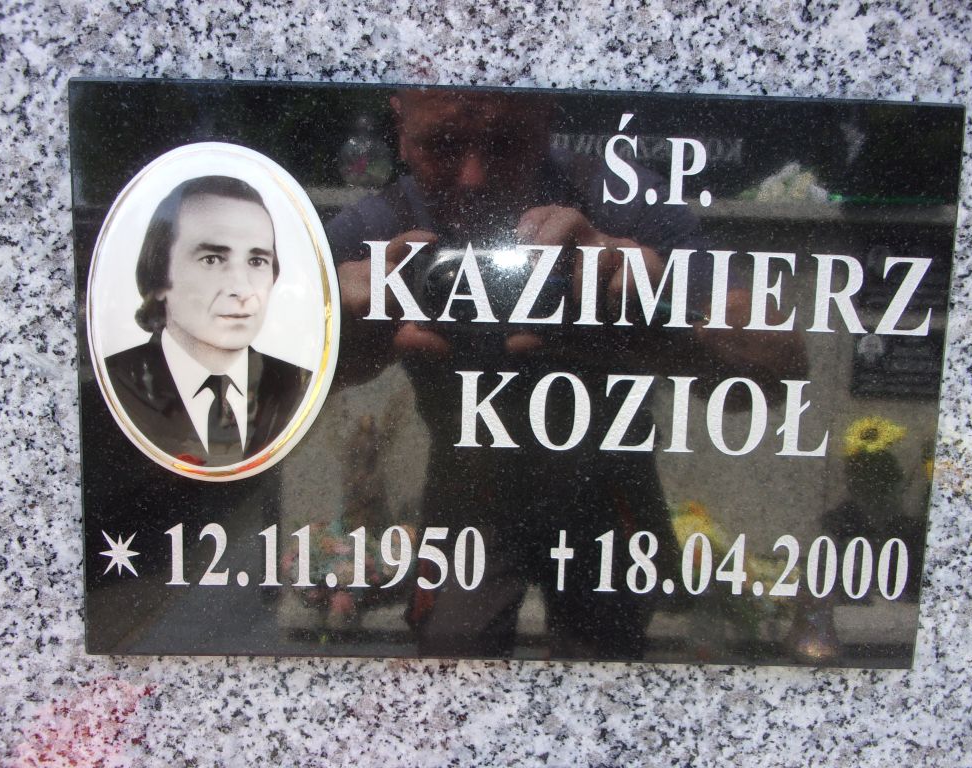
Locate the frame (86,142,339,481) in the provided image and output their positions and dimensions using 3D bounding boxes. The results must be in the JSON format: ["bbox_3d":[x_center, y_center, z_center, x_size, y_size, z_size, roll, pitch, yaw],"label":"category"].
[{"bbox_3d":[-0.093,-0.023,0.282,0.087,0.117,0.010,4,7,-1],"label":"frame"}]

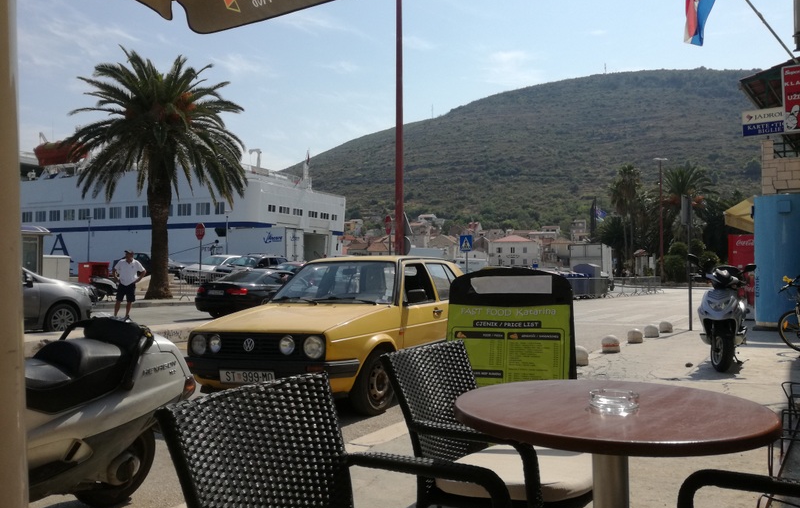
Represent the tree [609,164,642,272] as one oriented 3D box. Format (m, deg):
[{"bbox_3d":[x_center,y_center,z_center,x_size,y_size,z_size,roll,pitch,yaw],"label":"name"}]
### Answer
[{"bbox_3d":[23.851,-3.438,66.000,3.700,11.900,3.700,0,-2,0],"label":"tree"}]

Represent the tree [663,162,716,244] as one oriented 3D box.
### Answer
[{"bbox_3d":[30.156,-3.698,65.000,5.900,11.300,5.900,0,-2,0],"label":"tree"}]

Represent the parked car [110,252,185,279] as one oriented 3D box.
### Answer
[{"bbox_3d":[-13.556,0.725,33.500,4.300,1.480,1.750,0,-2,6],"label":"parked car"}]

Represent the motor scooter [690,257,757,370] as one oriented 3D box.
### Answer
[{"bbox_3d":[3.838,0.675,7.403,0.720,1.260,1.850,-1,-2,31],"label":"motor scooter"}]

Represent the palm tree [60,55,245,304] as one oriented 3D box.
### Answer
[{"bbox_3d":[-10.697,-3.522,27.300,7.900,10.900,7.900,0,-2,0],"label":"palm tree"}]

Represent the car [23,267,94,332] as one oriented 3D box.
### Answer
[{"bbox_3d":[-7.552,0.797,11.077,1.790,1.520,4.300,-1,-2,30],"label":"car"}]

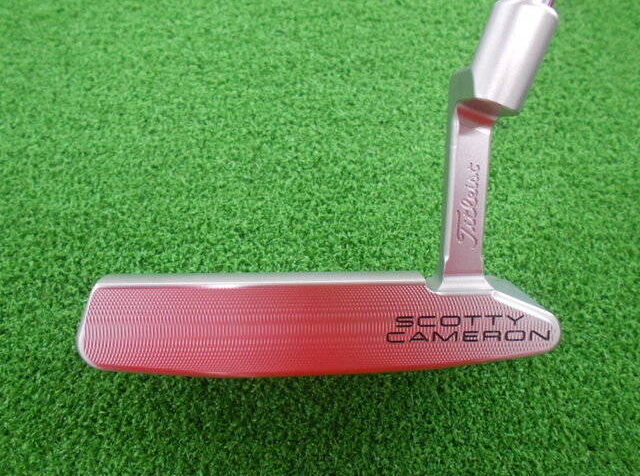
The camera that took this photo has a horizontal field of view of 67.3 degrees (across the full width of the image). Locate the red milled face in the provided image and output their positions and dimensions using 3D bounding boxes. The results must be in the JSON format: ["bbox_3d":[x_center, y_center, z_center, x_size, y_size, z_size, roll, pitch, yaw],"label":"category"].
[{"bbox_3d":[0.001,0.022,0.122,0.120,0.006,0.025,0,101,-1],"label":"red milled face"}]

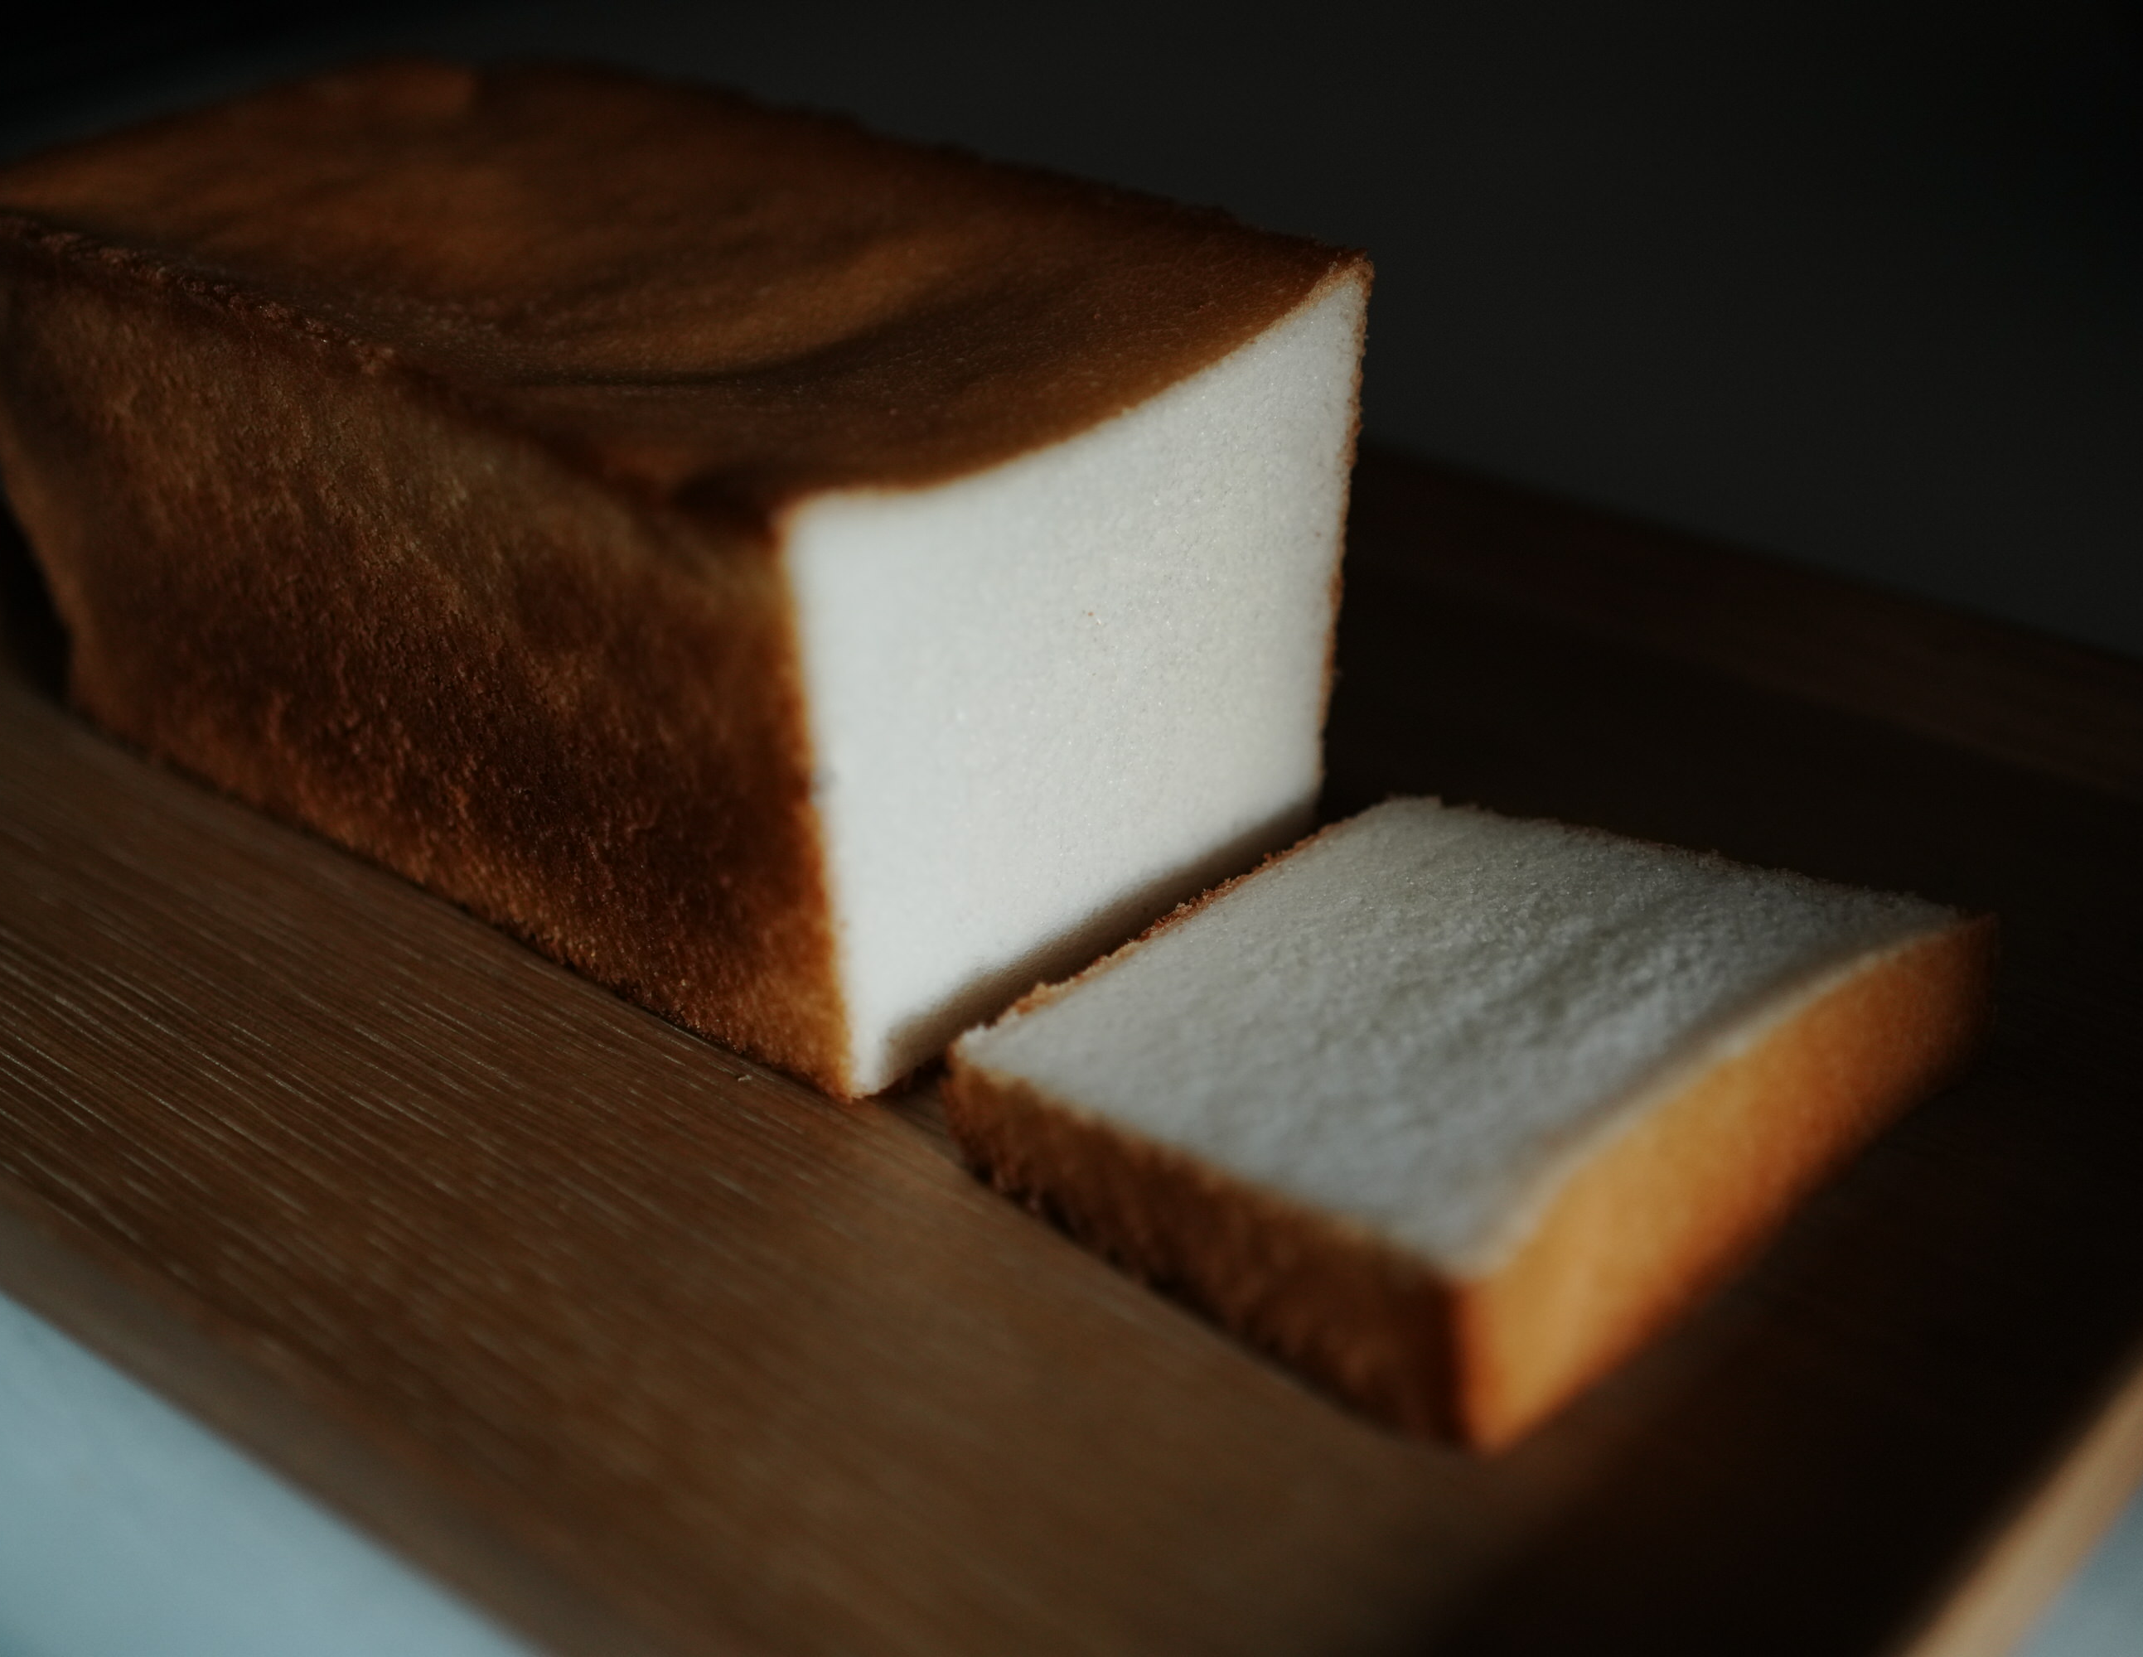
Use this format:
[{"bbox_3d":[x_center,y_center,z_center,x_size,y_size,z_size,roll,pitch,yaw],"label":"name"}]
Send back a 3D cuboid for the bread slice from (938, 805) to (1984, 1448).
[{"bbox_3d":[0.050,0.028,0.350,0.090,0.023,0.105,19,35,40],"label":"bread slice"}]

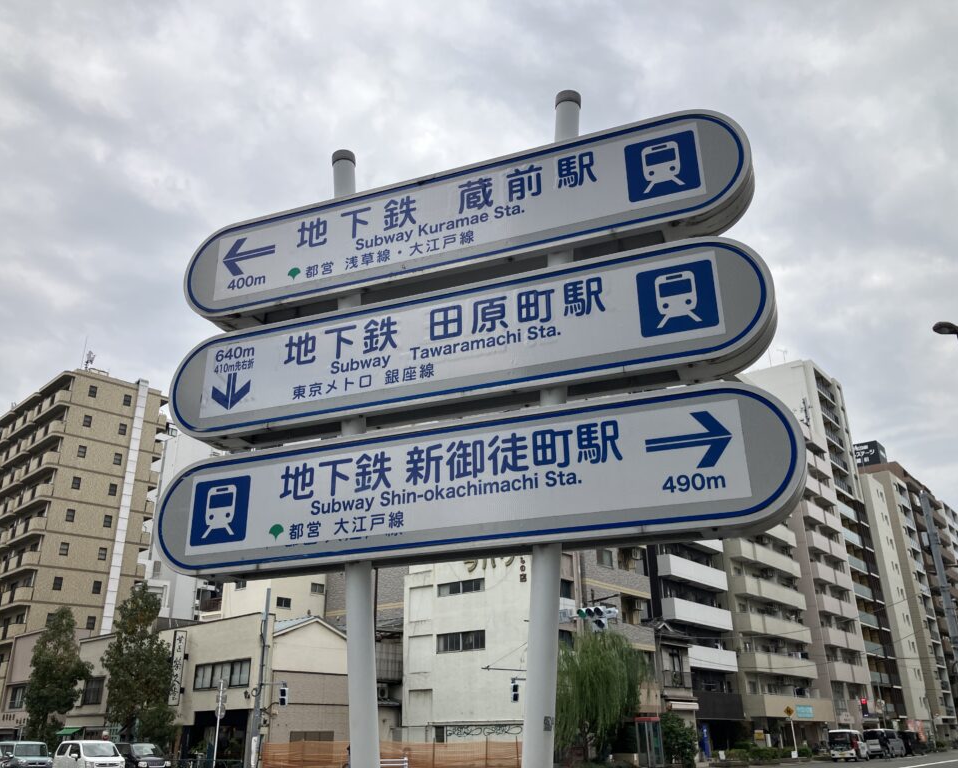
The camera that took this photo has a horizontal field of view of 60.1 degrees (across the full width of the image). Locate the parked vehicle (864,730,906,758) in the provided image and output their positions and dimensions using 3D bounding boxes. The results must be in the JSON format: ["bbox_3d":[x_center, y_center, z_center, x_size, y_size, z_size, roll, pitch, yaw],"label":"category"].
[{"bbox_3d":[29.838,26.587,61.347,1.720,1.900,4.700,-18,-28,35],"label":"parked vehicle"}]

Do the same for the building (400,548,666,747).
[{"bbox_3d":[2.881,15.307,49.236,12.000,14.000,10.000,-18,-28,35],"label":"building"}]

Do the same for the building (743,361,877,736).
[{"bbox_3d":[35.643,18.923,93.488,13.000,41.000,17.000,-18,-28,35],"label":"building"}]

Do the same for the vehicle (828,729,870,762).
[{"bbox_3d":[24.924,24.243,55.623,1.480,1.880,3.400,-18,-28,35],"label":"vehicle"}]

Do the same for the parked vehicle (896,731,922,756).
[{"bbox_3d":[33.759,28.509,65.889,1.650,1.800,3.900,-18,-28,35],"label":"parked vehicle"}]

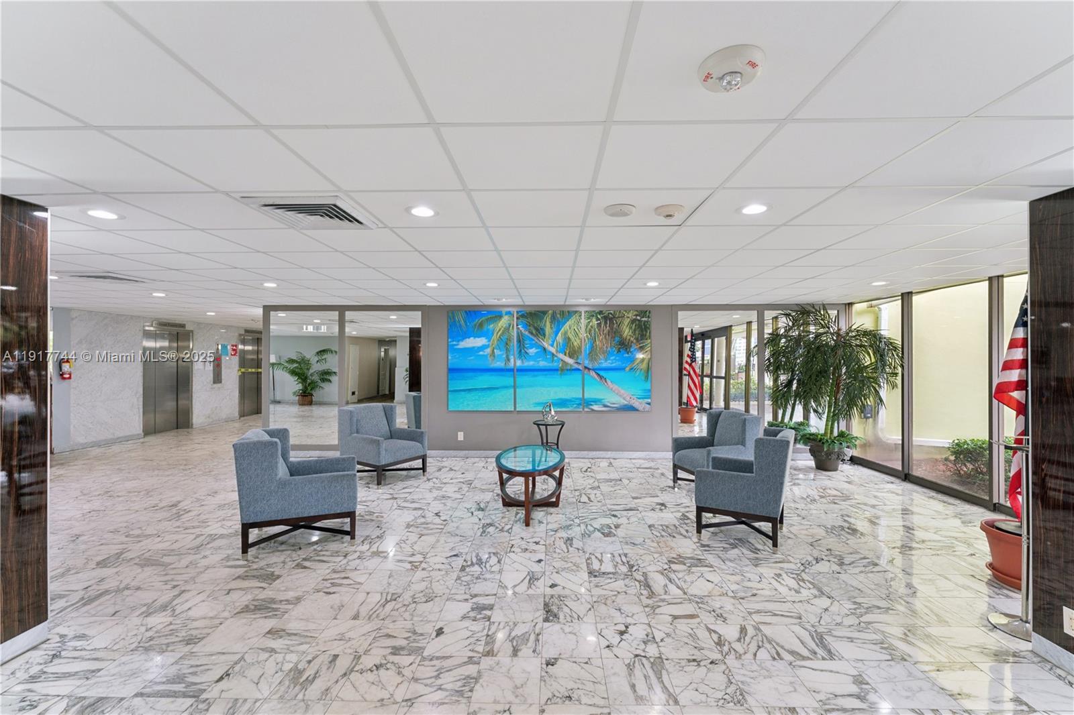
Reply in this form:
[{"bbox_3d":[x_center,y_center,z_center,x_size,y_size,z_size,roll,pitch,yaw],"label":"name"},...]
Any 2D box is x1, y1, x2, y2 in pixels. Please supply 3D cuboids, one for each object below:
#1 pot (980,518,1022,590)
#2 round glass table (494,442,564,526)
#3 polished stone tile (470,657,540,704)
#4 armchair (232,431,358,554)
[{"bbox_3d":[3.354,1.363,2.866,0.410,0.365,0.410,0,0,0],"label":"pot"},{"bbox_3d":[-0.065,1.302,4.359,0.710,0.505,1.120,0,0,1],"label":"round glass table"},{"bbox_3d":[-0.134,1.554,2.009,0.310,0.015,0.295,0,0,1],"label":"polished stone tile"},{"bbox_3d":[-2.018,1.094,3.628,0.820,0.920,0.680,0,0,-19],"label":"armchair"}]

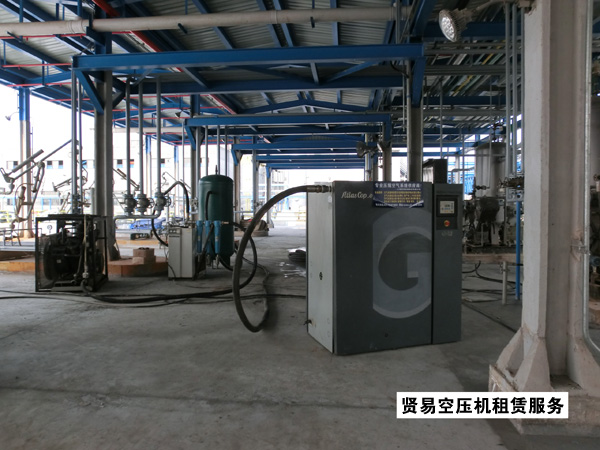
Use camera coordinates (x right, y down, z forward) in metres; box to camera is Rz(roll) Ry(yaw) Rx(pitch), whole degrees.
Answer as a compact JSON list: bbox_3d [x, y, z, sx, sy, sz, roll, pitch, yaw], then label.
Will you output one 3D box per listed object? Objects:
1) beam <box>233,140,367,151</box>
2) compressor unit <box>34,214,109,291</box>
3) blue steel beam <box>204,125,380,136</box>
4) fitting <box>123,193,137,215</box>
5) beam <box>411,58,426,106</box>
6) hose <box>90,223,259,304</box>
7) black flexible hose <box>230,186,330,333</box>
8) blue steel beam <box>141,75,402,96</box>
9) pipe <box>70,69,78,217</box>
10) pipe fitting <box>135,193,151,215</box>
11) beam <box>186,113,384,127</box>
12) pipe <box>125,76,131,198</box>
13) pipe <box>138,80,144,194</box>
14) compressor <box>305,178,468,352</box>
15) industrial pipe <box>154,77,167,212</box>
[{"bbox_3d":[0.181,-3.634,20.195,6.758,0.260,0.180,0,2,6],"label":"beam"},{"bbox_3d":[-4.040,0.464,7.815,0.970,1.270,1.020,0,2,-12],"label":"compressor unit"},{"bbox_3d":[-0.263,-3.303,15.057,6.300,0.260,0.160,0,2,6],"label":"blue steel beam"},{"bbox_3d":[-3.856,-0.486,9.800,0.300,0.480,0.240,0,2,6],"label":"fitting"},{"bbox_3d":[2.145,-2.573,7.850,0.160,0.150,0.975,-2,-38,6],"label":"beam"},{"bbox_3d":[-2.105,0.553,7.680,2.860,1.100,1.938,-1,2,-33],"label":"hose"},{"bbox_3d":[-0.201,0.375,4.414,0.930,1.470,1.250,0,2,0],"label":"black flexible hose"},{"bbox_3d":[-0.896,-3.340,10.432,6.801,0.260,0.180,0,2,6],"label":"blue steel beam"},{"bbox_3d":[-4.319,-1.591,8.300,0.110,2.703,0.110,0,2,6],"label":"pipe"},{"bbox_3d":[-3.514,-0.469,9.679,0.310,0.460,0.270,0,2,6],"label":"pipe fitting"},{"bbox_3d":[-0.448,-3.454,14.375,6.833,0.260,0.180,0,2,6],"label":"beam"},{"bbox_3d":[-3.854,-1.962,9.716,0.100,2.691,0.100,0,2,6],"label":"pipe"},{"bbox_3d":[-3.585,-1.972,9.800,0.100,2.561,0.100,0,2,6],"label":"pipe"},{"bbox_3d":[0.809,0.365,4.261,1.302,1.506,0.710,-1,2,-18],"label":"compressor"},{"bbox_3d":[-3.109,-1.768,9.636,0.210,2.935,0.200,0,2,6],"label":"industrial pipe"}]

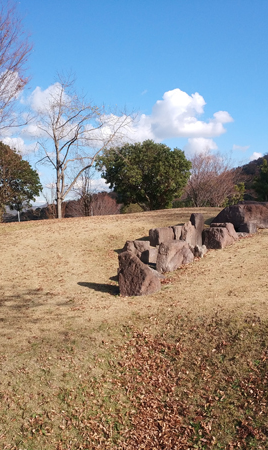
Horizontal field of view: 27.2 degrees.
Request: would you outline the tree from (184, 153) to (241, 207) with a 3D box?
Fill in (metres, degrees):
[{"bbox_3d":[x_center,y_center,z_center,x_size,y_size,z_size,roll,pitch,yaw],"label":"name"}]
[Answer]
[{"bbox_3d":[6.200,-3.530,44.000,4.600,4.500,4.400,0,1,0],"label":"tree"}]

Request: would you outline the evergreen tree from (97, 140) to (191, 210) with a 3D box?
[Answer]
[{"bbox_3d":[0.620,-3.150,36.000,6.100,4.700,5.800,0,1,0],"label":"evergreen tree"}]

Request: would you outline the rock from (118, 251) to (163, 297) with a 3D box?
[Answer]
[{"bbox_3d":[0.110,0.820,9.600,0.580,0.790,0.680,0,1,23],"label":"rock"}]

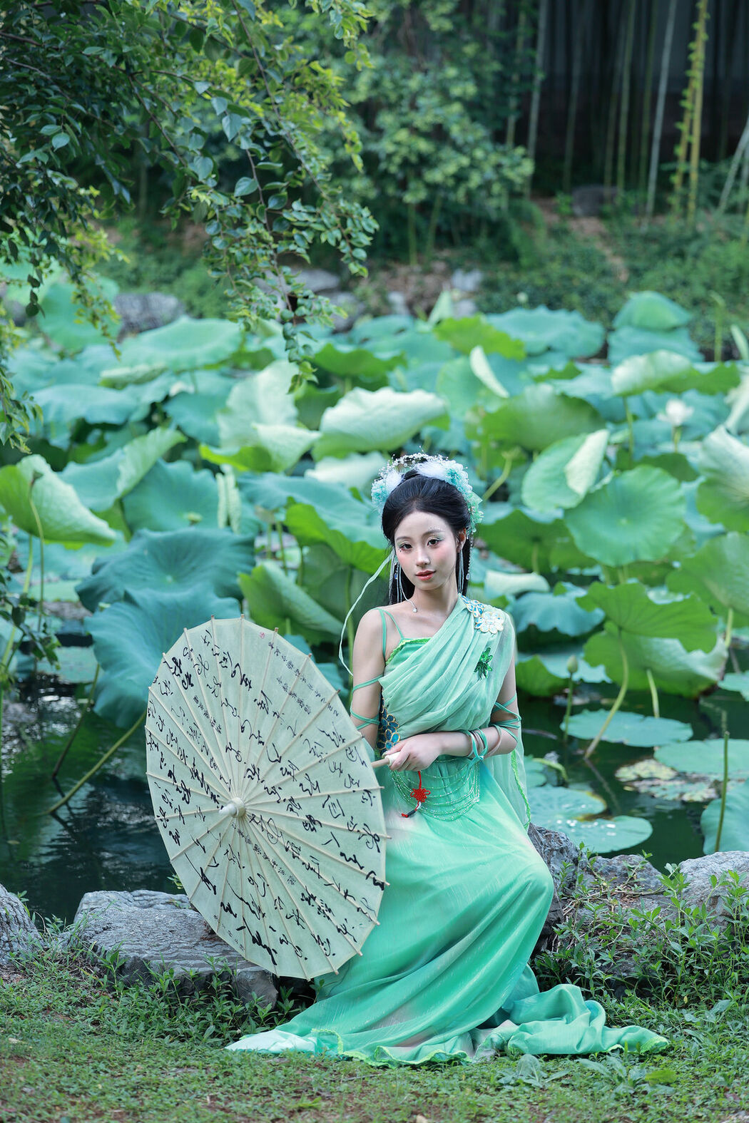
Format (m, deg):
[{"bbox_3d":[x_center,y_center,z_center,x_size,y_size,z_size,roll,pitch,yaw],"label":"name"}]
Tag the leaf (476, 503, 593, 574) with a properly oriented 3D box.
[{"bbox_3d":[0.694,-0.093,9.300,0.500,0.230,0.420,0,12,0],"label":"leaf"}]

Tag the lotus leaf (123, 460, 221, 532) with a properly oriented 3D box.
[{"bbox_3d":[-0.809,-0.268,8.700,0.460,0.300,0.420,0,11,0],"label":"lotus leaf"}]

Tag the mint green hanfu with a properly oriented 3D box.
[{"bbox_3d":[0.155,0.567,4.766,0.950,0.930,0.640,-1,13,-6],"label":"mint green hanfu"}]

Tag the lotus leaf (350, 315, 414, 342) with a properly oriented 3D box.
[{"bbox_3d":[0.042,-1.407,13.000,0.420,0.150,0.420,0,11,0],"label":"lotus leaf"}]

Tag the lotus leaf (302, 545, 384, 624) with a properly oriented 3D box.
[{"bbox_3d":[-0.108,0.083,8.000,0.400,0.300,0.320,0,12,0],"label":"lotus leaf"}]

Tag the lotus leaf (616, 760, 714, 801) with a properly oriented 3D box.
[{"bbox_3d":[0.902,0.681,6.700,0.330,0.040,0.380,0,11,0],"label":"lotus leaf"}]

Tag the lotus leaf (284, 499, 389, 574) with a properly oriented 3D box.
[{"bbox_3d":[-0.118,-0.091,7.600,0.420,0.200,0.360,0,12,0],"label":"lotus leaf"}]

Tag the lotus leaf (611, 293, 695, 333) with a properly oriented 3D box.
[{"bbox_3d":[1.616,-1.450,12.500,0.460,0.200,0.430,0,11,0],"label":"lotus leaf"}]

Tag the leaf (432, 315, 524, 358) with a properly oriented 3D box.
[{"bbox_3d":[0.619,-1.338,12.800,0.550,0.230,0.450,0,12,0],"label":"leaf"}]

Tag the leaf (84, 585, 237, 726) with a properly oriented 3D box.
[{"bbox_3d":[-0.602,0.274,6.200,0.460,0.380,0.360,0,11,0],"label":"leaf"}]

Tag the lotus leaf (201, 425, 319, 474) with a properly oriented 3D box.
[{"bbox_3d":[-0.458,-0.452,8.700,0.480,0.200,0.400,0,11,0],"label":"lotus leaf"}]

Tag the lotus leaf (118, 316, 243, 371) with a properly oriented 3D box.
[{"bbox_3d":[-0.946,-1.064,10.500,0.610,0.230,0.500,0,11,0],"label":"lotus leaf"}]

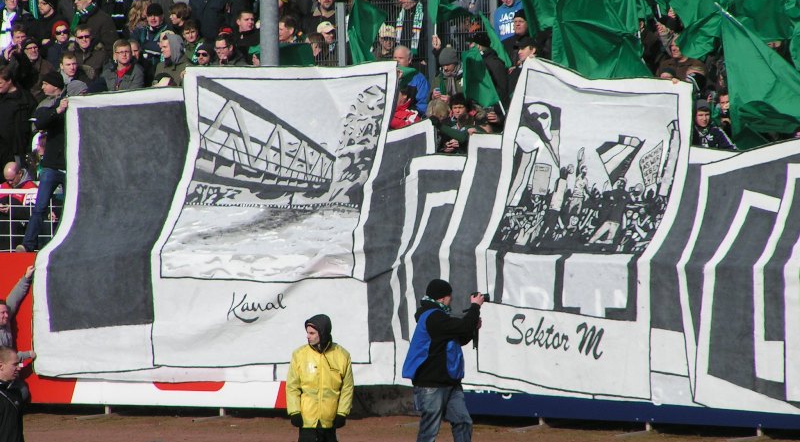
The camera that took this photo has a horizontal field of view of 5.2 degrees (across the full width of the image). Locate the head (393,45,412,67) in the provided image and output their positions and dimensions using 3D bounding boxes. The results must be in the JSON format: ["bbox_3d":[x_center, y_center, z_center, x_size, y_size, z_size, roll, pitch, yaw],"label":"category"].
[{"bbox_3d":[0.028,-1.620,87.000,0.170,0.235,0.210,5,9,44],"label":"head"}]

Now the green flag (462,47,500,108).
[{"bbox_3d":[0.803,-1.413,86.500,0.380,0.610,0.170,0,6,12],"label":"green flag"}]

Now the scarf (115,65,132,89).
[{"bbox_3d":[-2.875,-1.502,91.300,0.190,0.275,0.140,0,3,-7],"label":"scarf"}]

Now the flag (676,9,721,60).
[{"bbox_3d":[2.913,-1.826,86.000,0.460,0.490,0.240,1,7,20],"label":"flag"}]

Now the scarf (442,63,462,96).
[{"bbox_3d":[0.508,-1.392,86.700,0.220,0.310,0.170,0,6,12],"label":"scarf"}]

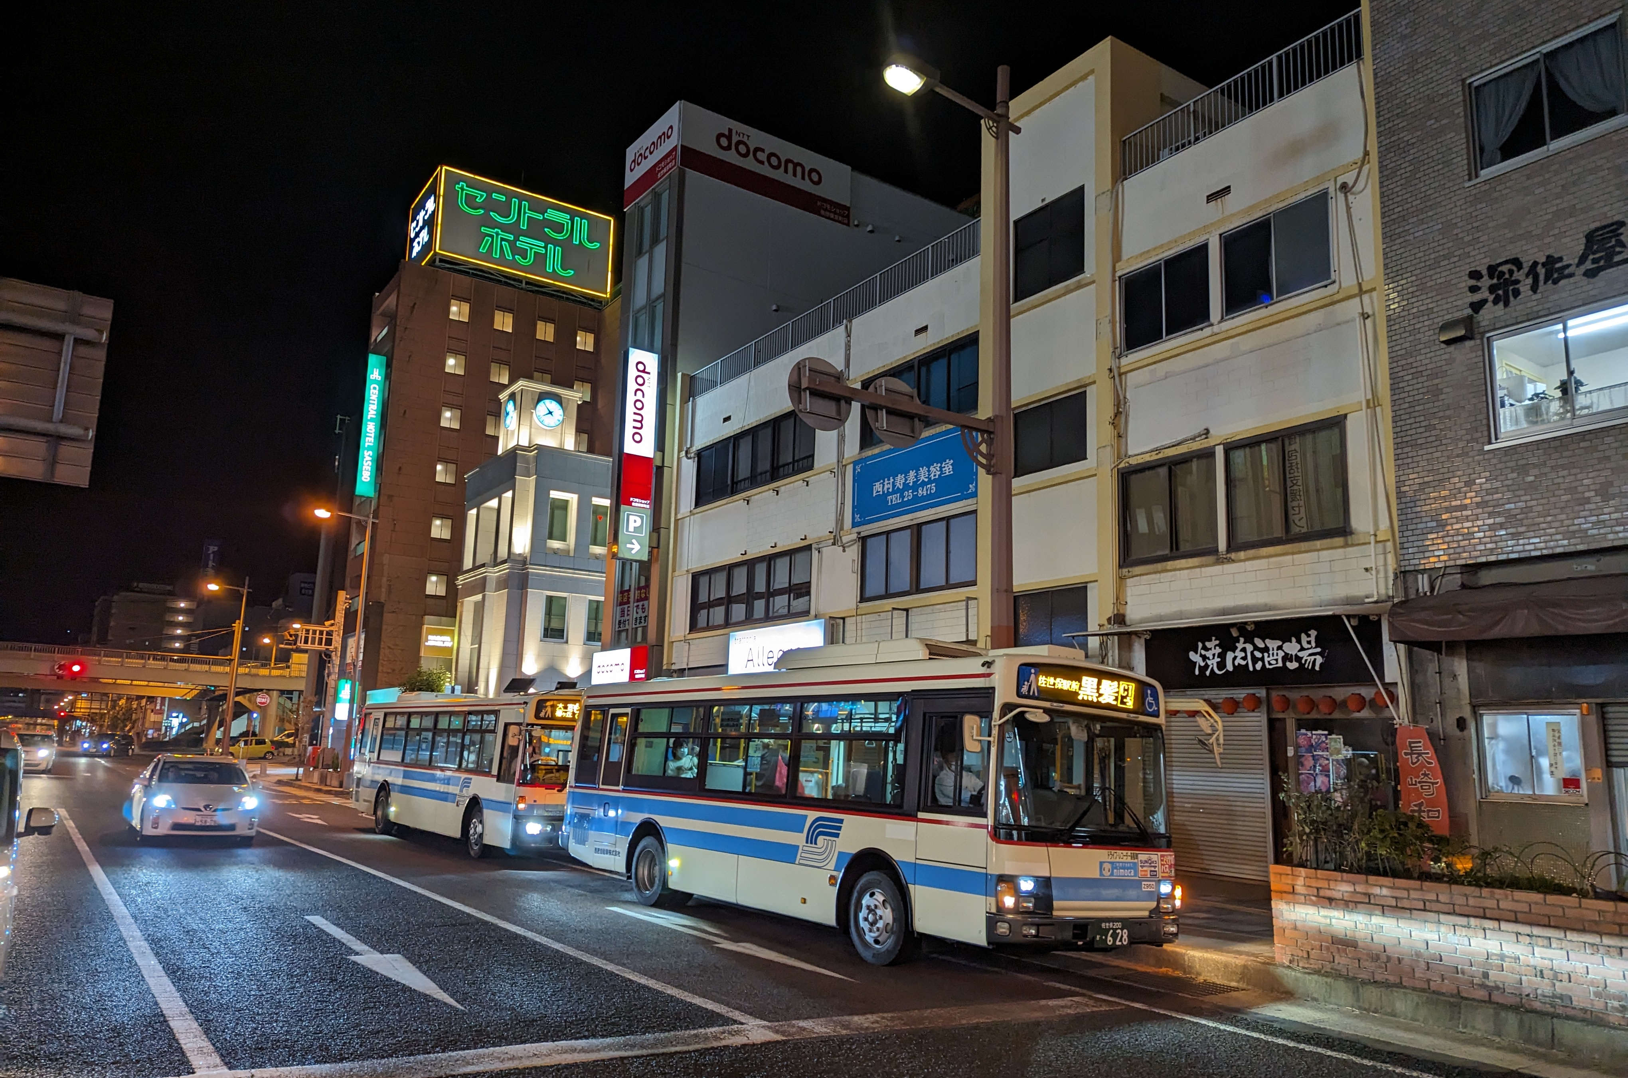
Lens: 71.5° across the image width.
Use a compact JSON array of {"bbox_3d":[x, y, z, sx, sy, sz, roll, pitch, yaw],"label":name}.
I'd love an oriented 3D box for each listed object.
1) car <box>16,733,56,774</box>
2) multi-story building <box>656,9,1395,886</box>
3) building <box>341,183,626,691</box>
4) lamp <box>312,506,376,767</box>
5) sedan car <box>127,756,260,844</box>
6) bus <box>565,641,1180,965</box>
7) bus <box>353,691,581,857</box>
[{"bbox_3d":[-36.115,9.882,52.237,1.720,1.750,4.400,9,-13,-34],"label":"car"},{"bbox_3d":[6.834,-0.553,27.991,12.000,14.500,22.000,8,-12,-33],"label":"multi-story building"},{"bbox_3d":[-19.847,-4.091,67.484,12.400,33.700,7.000,8,-12,-33],"label":"building"},{"bbox_3d":[-17.360,3.579,40.709,2.505,10.495,0.400,9,-12,-34],"label":"lamp"},{"bbox_3d":[-11.500,4.820,20.950,1.760,1.490,4.460,9,-13,-33],"label":"sedan car"},{"bbox_3d":[0.002,3.011,13.559,2.320,3.000,8.800,10,-13,-36],"label":"bus"},{"bbox_3d":[-6.563,4.559,22.624,2.380,2.950,9.900,10,-13,-35],"label":"bus"}]

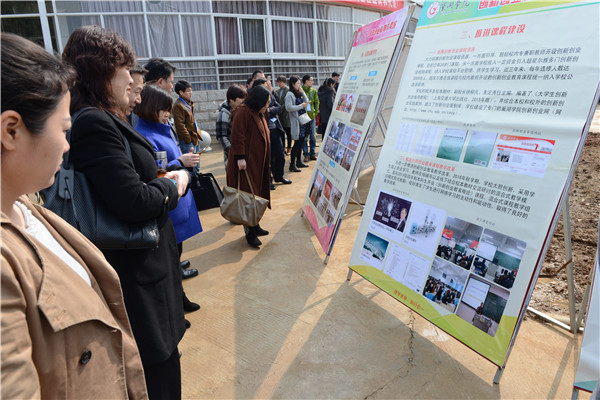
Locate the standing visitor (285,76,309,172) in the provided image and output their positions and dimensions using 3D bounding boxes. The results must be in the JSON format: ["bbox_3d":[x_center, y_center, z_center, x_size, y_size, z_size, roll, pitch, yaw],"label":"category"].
[{"bbox_3d":[-0.081,-1.385,7.299,0.420,1.678,0.480,3,17,19],"label":"standing visitor"}]

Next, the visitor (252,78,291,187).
[{"bbox_3d":[-0.389,-1.045,6.258,0.400,1.626,0.520,5,18,24],"label":"visitor"}]

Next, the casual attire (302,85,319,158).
[{"bbox_3d":[0.180,-1.568,8.205,0.340,1.464,0.500,13,22,43],"label":"casual attire"}]

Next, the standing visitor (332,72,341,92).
[{"bbox_3d":[0.936,-2.333,10.247,0.340,1.780,0.500,0,16,10],"label":"standing visitor"}]

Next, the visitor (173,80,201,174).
[{"bbox_3d":[-1.511,-0.795,5.528,0.340,1.642,0.500,2,17,14],"label":"visitor"}]

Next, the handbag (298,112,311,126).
[{"bbox_3d":[0.093,-1.416,7.034,0.220,0.160,0.090,-36,28,-17],"label":"handbag"}]

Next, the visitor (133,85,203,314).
[{"bbox_3d":[-0.861,0.068,2.584,0.460,1.566,0.500,-2,16,0],"label":"visitor"}]

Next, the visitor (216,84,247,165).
[{"bbox_3d":[-0.735,-0.623,4.966,0.420,1.560,0.500,0,16,8],"label":"visitor"}]

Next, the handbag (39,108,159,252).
[{"bbox_3d":[-0.627,-0.059,1.270,0.370,0.440,0.160,-3,16,-2],"label":"handbag"}]

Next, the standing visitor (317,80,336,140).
[{"bbox_3d":[0.659,-1.980,9.327,0.360,1.635,0.500,-11,18,-29],"label":"standing visitor"}]

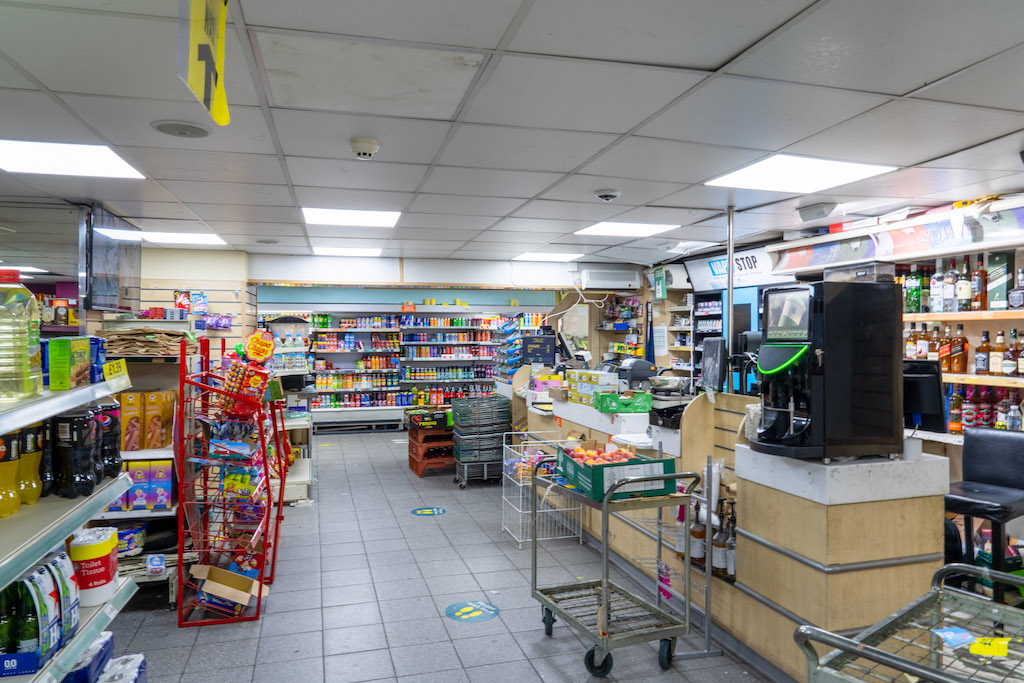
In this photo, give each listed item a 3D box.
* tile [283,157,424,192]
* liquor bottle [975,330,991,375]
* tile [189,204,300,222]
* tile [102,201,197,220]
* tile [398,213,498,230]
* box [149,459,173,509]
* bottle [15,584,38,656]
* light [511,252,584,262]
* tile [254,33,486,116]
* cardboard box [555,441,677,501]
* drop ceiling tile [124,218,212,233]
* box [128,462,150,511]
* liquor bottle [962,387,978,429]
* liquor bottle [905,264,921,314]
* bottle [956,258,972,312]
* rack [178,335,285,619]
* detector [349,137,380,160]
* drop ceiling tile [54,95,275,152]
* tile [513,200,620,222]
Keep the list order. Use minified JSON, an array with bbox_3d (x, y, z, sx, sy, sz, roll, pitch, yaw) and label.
[{"bbox_3d":[-0.694,-0.749,3.045,0.595,0.025,0.595,0,1,-14],"label":"tile"},{"bbox_3d":[2.727,0.066,3.930,0.080,0.247,0.080,0,1,-40],"label":"liquor bottle"},{"bbox_3d":[-1.575,-0.765,4.084,0.600,0.020,0.600,0,0,-14],"label":"tile"},{"bbox_3d":[-2.156,-0.762,3.937,0.600,0.020,0.600,0,0,-14],"label":"tile"},{"bbox_3d":[-0.408,-0.770,4.365,0.600,0.020,0.600,0,1,-14],"label":"tile"},{"bbox_3d":[-1.948,0.792,3.823,0.108,0.263,0.110,0,1,-15],"label":"box"},{"bbox_3d":[-1.205,0.690,1.700,0.061,0.229,0.061,0,1,-14],"label":"bottle"},{"bbox_3d":[0.341,-0.811,6.470,0.600,0.030,0.600,0,1,-14],"label":"light"},{"bbox_3d":[-0.393,-0.724,1.888,0.600,0.020,0.600,0,1,-14],"label":"tile"},{"bbox_3d":[0.493,0.617,3.290,0.400,0.155,0.550,0,1,-13],"label":"cardboard box"},{"bbox_3d":[-2.304,-0.770,4.518,0.600,0.020,0.600,0,0,-14],"label":"drop ceiling tile"},{"bbox_3d":[-2.053,0.793,3.793,0.108,0.265,0.110,0,1,-15],"label":"box"},{"bbox_3d":[2.725,0.409,4.060,0.085,0.290,0.085,0,1,-45],"label":"liquor bottle"},{"bbox_3d":[2.363,-0.307,4.020,0.075,0.292,0.085,0,0,-37],"label":"liquor bottle"},{"bbox_3d":[2.571,-0.328,3.860,0.080,0.310,0.080,0,1,-35],"label":"bottle"},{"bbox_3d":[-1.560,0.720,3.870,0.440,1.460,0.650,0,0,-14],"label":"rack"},{"bbox_3d":[-0.532,-0.696,2.477,0.106,0.062,0.106,0,1,-14],"label":"detector"},{"bbox_3d":[-1.117,-0.735,2.315,0.595,0.025,0.595,0,1,-14],"label":"drop ceiling tile"},{"bbox_3d":[0.331,-0.747,3.885,0.600,0.020,0.600,0,1,-14],"label":"tile"}]

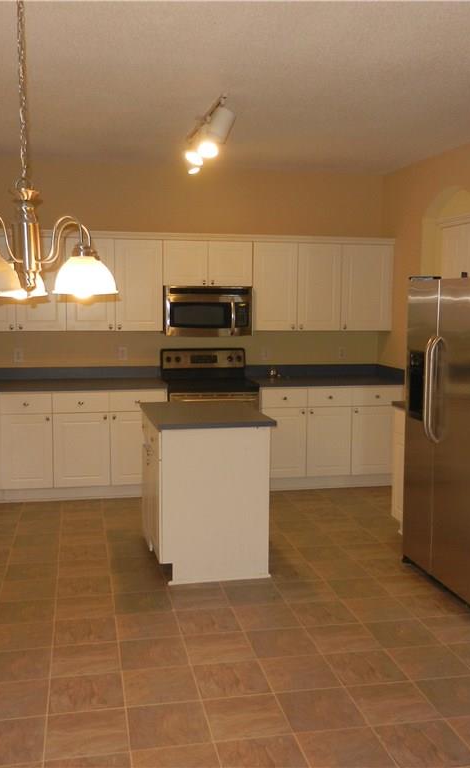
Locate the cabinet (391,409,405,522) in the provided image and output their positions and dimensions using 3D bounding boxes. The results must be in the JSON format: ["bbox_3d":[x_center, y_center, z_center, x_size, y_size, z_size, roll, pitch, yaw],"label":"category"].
[{"bbox_3d":[1.448,0.624,4.887,0.607,0.898,0.617,-1,6,-12],"label":"cabinet"}]

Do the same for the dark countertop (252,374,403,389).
[{"bbox_3d":[0.785,-0.007,6.535,1.260,0.042,0.640,-1,6,-12],"label":"dark countertop"}]

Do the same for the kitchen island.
[{"bbox_3d":[-0.198,0.631,4.618,0.680,0.914,0.965,-1,6,-12],"label":"kitchen island"}]

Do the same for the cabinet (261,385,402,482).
[{"bbox_3d":[0.781,0.423,6.601,1.255,0.836,0.600,-1,6,-12],"label":"cabinet"}]

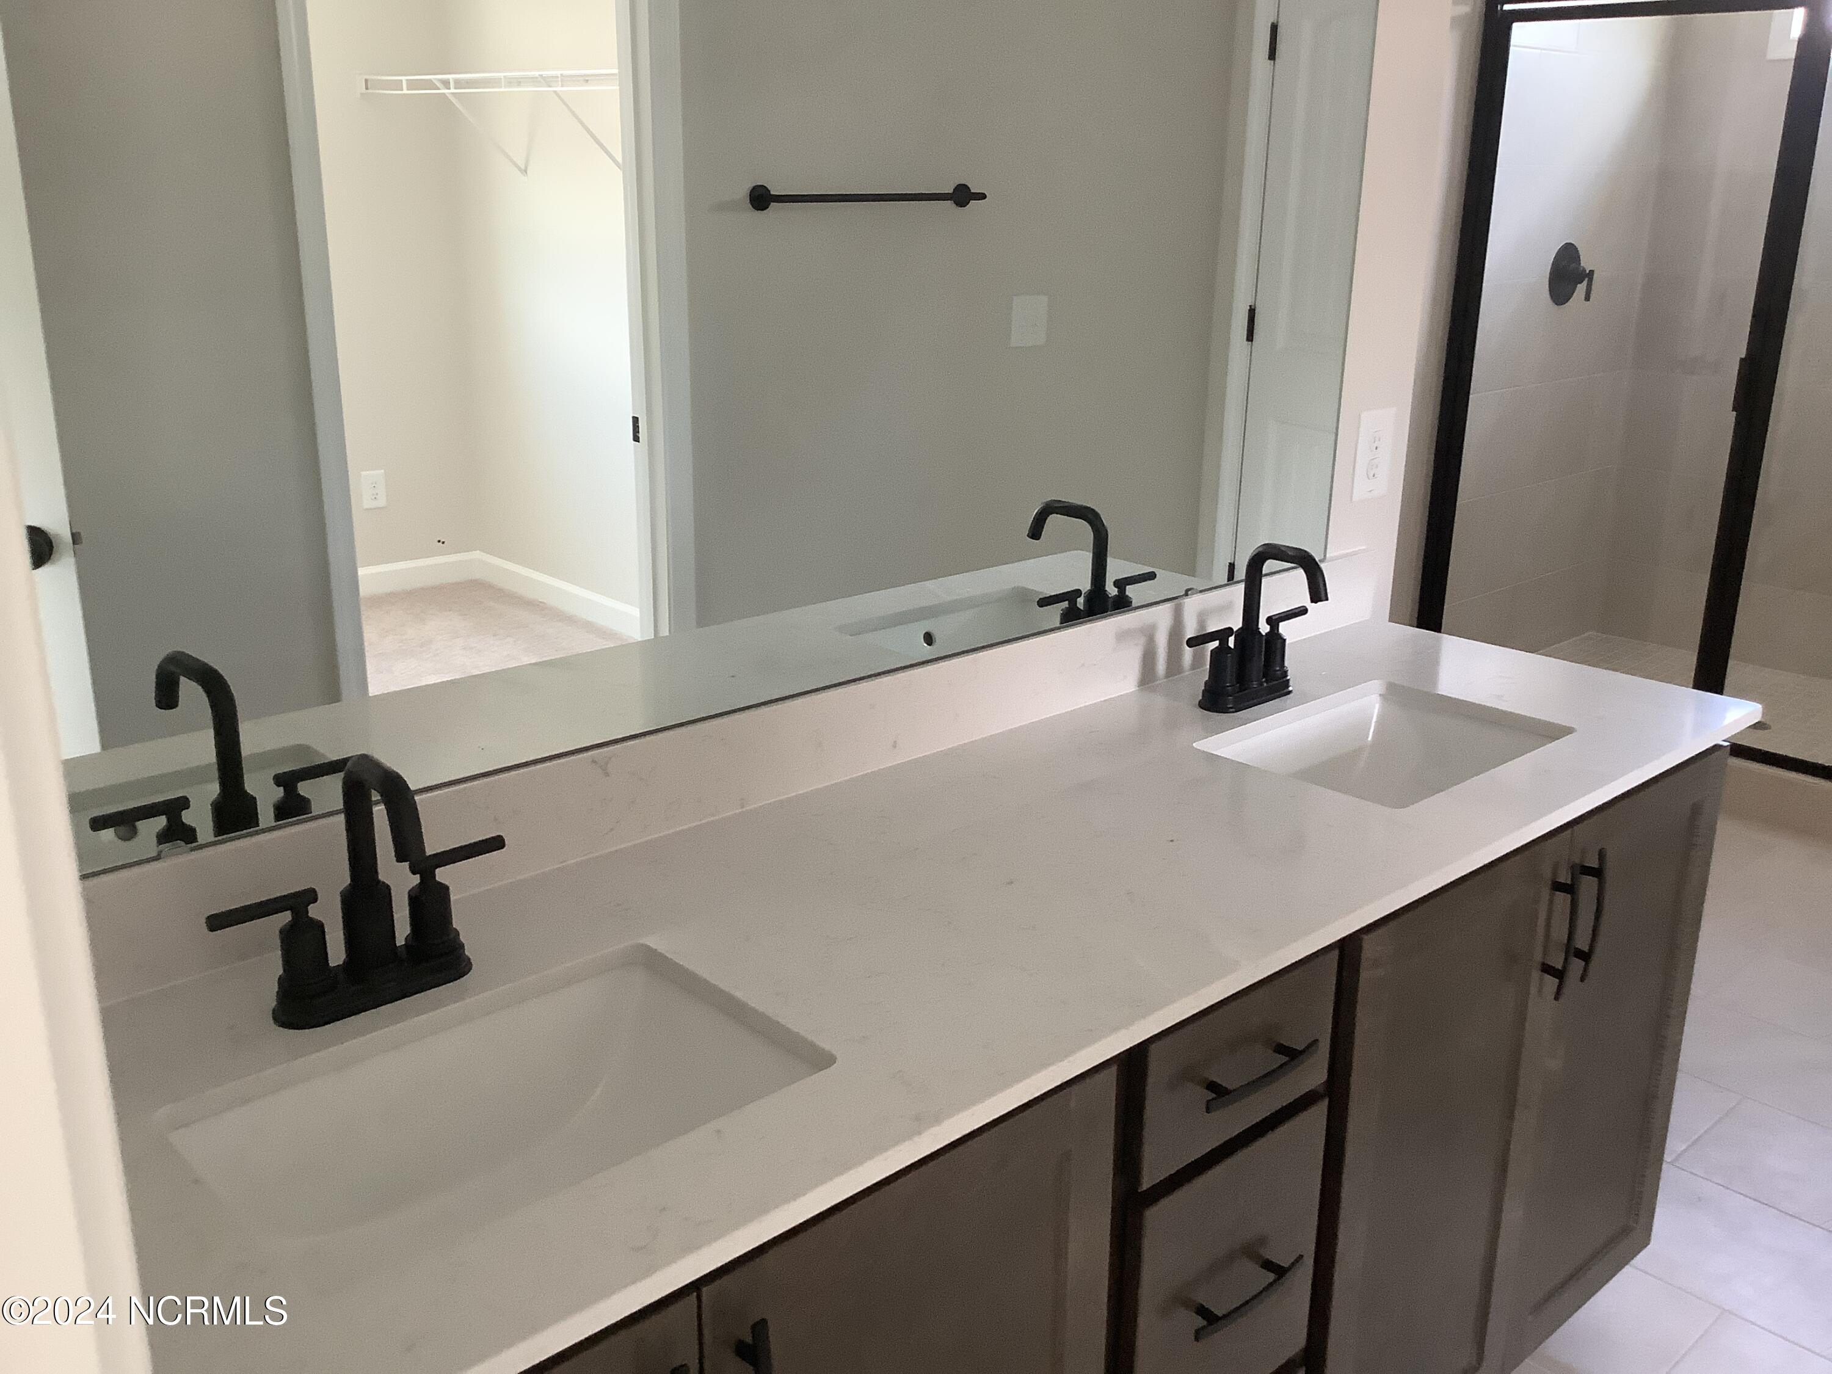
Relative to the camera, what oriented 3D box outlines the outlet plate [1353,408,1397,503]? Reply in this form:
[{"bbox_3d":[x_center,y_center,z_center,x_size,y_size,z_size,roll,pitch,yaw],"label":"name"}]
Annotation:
[{"bbox_3d":[0.649,-0.329,2.323,0.086,0.122,0.009,-15,23,-41],"label":"outlet plate"}]

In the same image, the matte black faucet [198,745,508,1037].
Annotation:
[{"bbox_3d":[-0.389,0.146,1.210,0.236,0.195,0.148,-15,23,-41],"label":"matte black faucet"}]

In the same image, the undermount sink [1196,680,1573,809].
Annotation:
[{"bbox_3d":[0.536,0.134,1.893,0.400,0.160,0.277,-15,23,-41],"label":"undermount sink"}]

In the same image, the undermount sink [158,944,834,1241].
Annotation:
[{"bbox_3d":[-0.284,0.350,1.153,0.410,0.160,0.272,-15,23,-41],"label":"undermount sink"}]

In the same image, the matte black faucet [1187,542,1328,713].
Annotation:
[{"bbox_3d":[0.437,-0.073,1.958,0.244,0.193,0.148,-15,23,-41],"label":"matte black faucet"}]

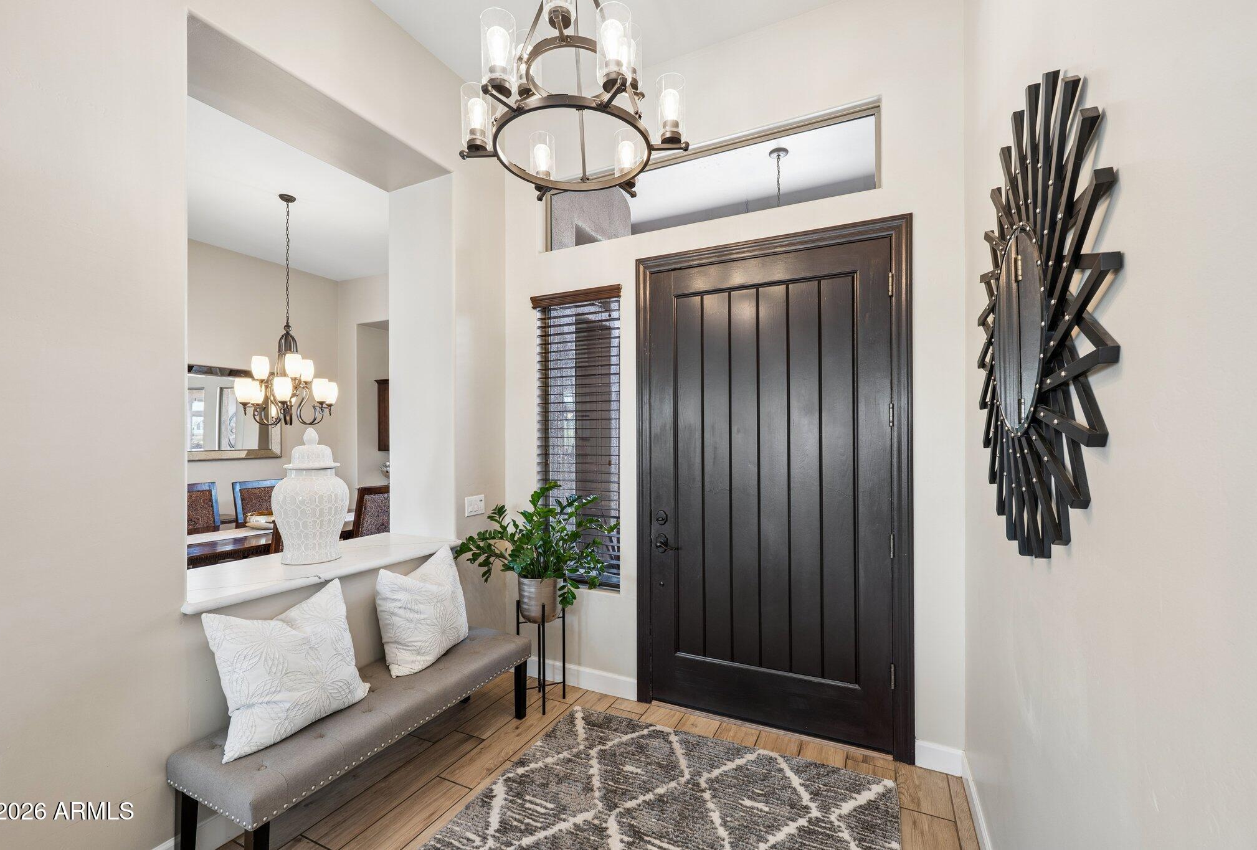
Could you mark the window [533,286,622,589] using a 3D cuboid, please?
[{"bbox_3d":[-0.300,0.083,3.045,0.600,1.800,0.100,0,-1,25],"label":"window"}]

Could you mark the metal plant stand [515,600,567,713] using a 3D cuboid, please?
[{"bbox_3d":[-0.481,1.247,2.750,0.190,0.590,0.190,0,-1,26],"label":"metal plant stand"}]

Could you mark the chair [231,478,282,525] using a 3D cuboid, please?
[{"bbox_3d":[-3.069,1.028,4.388,0.600,1.075,0.500,0,-1,26],"label":"chair"}]

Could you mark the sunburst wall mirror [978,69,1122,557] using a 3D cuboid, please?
[{"bbox_3d":[0.902,-0.209,1.145,0.060,0.980,0.970,0,-1,26],"label":"sunburst wall mirror"}]

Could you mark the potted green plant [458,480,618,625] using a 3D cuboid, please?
[{"bbox_3d":[-0.468,0.687,2.706,0.820,0.760,0.620,0,-1,26],"label":"potted green plant"}]

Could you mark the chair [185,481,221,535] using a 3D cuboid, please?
[{"bbox_3d":[-3.390,1.050,3.880,0.620,1.120,0.500,0,-1,28],"label":"chair"}]

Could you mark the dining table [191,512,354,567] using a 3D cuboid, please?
[{"bbox_3d":[-2.820,1.225,4.100,1.150,0.770,2.150,-1,-1,31],"label":"dining table"}]

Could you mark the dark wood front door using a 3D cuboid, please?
[{"bbox_3d":[0.700,0.300,2.610,1.370,2.530,0.120,0,-1,24],"label":"dark wood front door"}]

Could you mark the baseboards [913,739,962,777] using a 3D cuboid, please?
[{"bbox_3d":[1.373,1.476,2.189,0.180,0.115,0.018,0,-1,26],"label":"baseboards"}]

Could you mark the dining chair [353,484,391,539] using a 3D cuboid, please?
[{"bbox_3d":[-2.200,1.055,4.220,0.620,1.120,0.500,-1,-1,33],"label":"dining chair"}]

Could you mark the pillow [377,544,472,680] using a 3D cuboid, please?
[{"bbox_3d":[-0.951,0.863,2.329,0.150,0.450,0.430,-25,-15,27],"label":"pillow"}]

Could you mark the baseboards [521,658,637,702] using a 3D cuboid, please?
[{"bbox_3d":[-0.370,1.542,3.040,0.900,0.132,0.020,0,-1,25],"label":"baseboards"}]

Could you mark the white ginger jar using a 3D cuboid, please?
[{"bbox_3d":[-1.583,0.341,2.485,0.325,0.652,0.325,0,-1,0],"label":"white ginger jar"}]

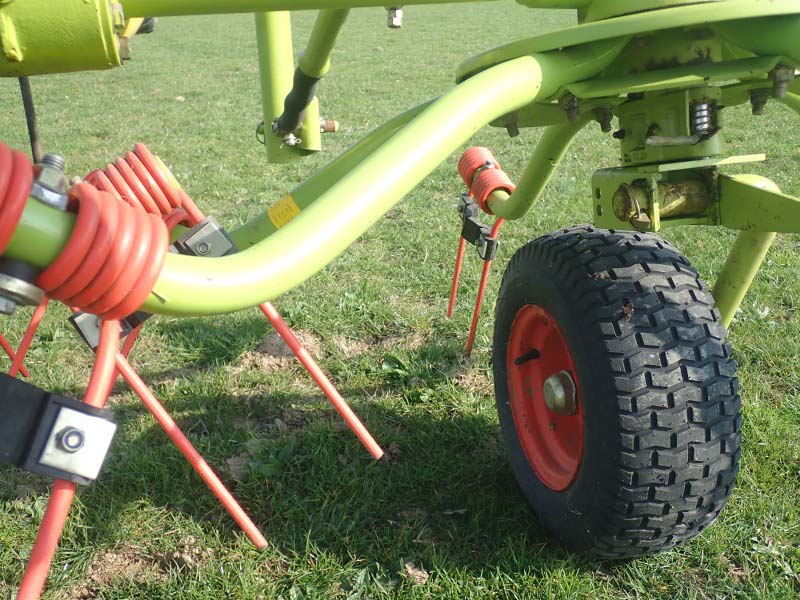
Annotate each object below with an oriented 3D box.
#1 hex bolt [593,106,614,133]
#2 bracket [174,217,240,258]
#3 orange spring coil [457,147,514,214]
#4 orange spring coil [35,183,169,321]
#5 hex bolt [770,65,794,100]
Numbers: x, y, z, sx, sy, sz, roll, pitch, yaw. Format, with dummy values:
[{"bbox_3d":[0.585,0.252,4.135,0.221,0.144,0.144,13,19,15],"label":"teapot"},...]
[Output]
[{"bbox_3d":[0.239,-0.212,1.030,0.023,0.030,0.023,-9,-6,0],"label":"hex bolt"},{"bbox_3d":[-0.161,-0.046,0.730,0.036,0.037,0.027,-39,15,-8],"label":"bracket"},{"bbox_3d":[0.145,-0.200,1.470,0.062,0.062,0.136,-7,37,-12],"label":"orange spring coil"},{"bbox_3d":[-0.155,-0.025,0.456,0.054,0.061,0.061,27,-3,-40],"label":"orange spring coil"},{"bbox_3d":[0.315,-0.180,0.725,0.022,0.029,0.022,-3,21,0],"label":"hex bolt"}]

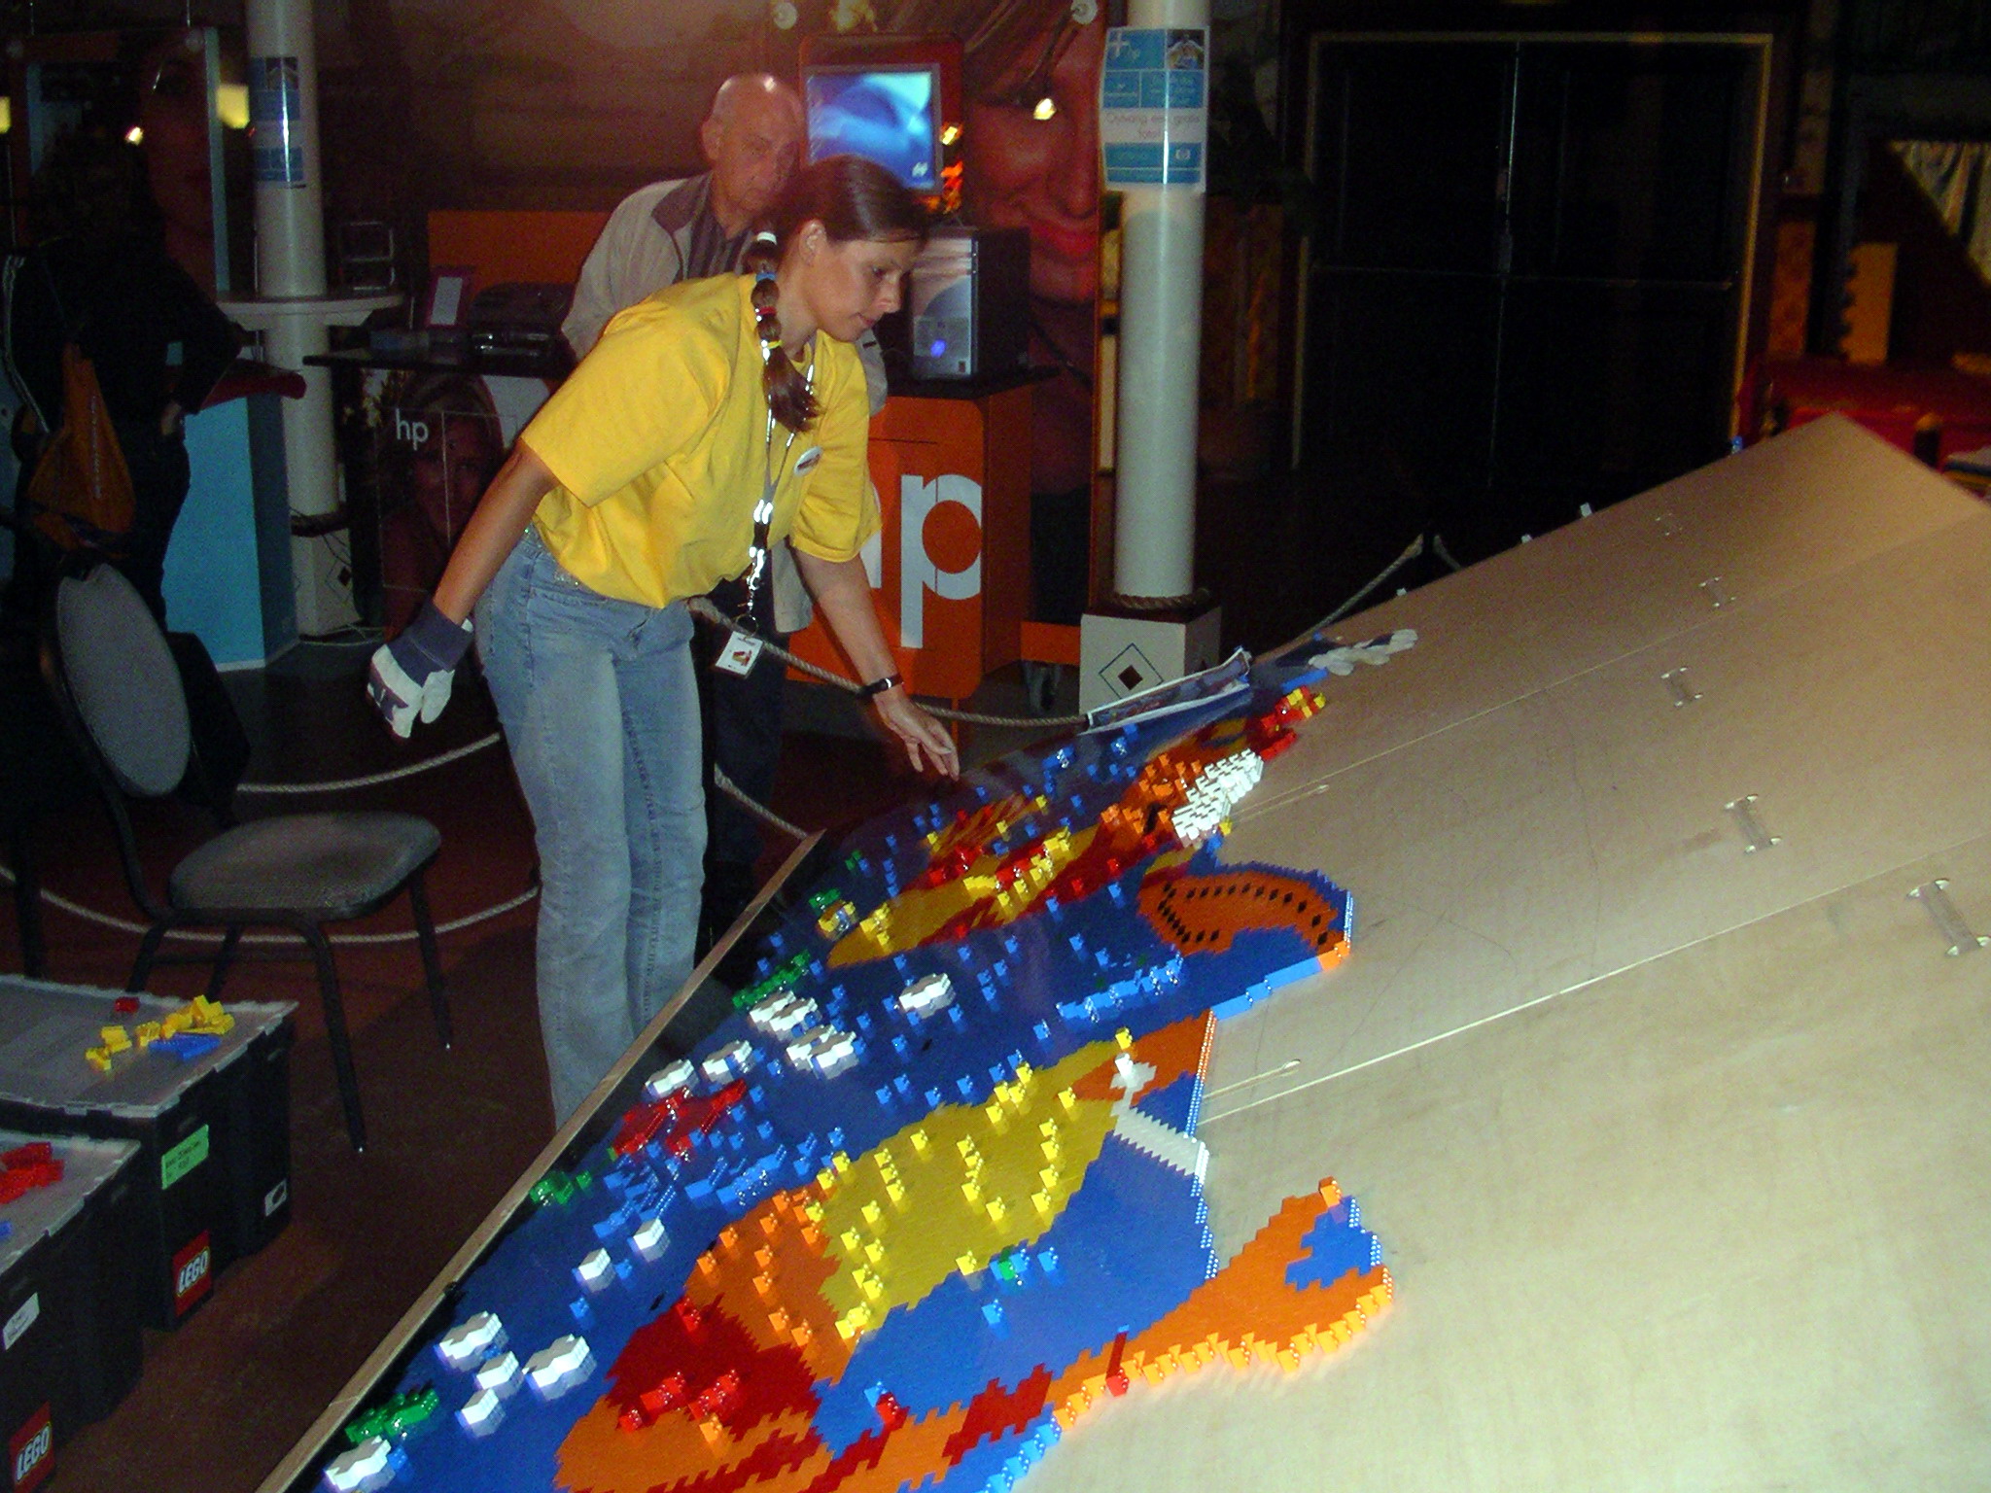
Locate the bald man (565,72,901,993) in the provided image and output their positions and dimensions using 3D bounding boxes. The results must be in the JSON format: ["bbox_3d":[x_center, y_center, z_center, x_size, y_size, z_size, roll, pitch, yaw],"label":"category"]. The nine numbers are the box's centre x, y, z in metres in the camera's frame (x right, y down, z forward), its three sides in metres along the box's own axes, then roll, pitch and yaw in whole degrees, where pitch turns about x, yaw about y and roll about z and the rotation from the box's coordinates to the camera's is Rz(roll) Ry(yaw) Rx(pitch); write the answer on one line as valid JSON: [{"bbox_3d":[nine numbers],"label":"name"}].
[{"bbox_3d":[-0.516,-0.427,4.096,0.600,1.680,0.420,-4,15,-19],"label":"bald man"}]

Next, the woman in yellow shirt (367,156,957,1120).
[{"bbox_3d":[-0.469,-0.073,3.050,0.680,1.490,0.600,11,17,37],"label":"woman in yellow shirt"}]

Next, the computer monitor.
[{"bbox_3d":[-0.290,-1.544,5.319,0.375,0.315,0.070,6,18,21],"label":"computer monitor"}]

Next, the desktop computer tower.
[{"bbox_3d":[-0.058,-1.198,5.708,0.185,0.375,0.420,5,15,19],"label":"desktop computer tower"}]

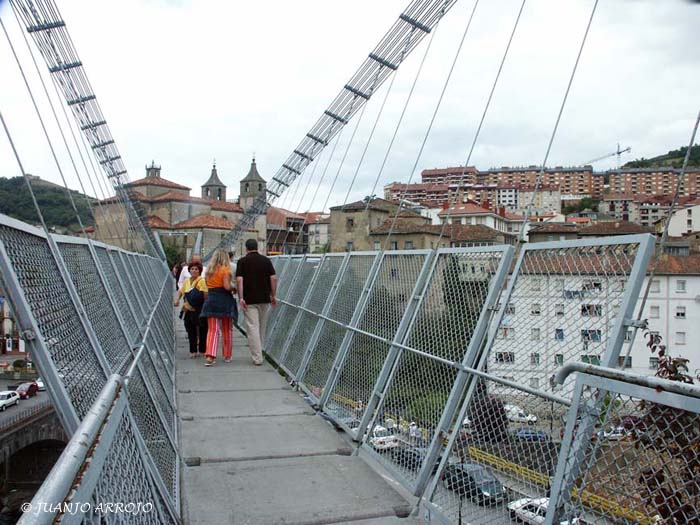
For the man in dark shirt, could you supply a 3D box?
[{"bbox_3d":[-1.320,0.555,7.950,0.580,1.769,0.420,1,0,-16],"label":"man in dark shirt"}]

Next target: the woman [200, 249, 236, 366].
[{"bbox_3d":[-1.860,0.625,7.950,0.470,1.629,0.420,1,0,-13],"label":"woman"}]

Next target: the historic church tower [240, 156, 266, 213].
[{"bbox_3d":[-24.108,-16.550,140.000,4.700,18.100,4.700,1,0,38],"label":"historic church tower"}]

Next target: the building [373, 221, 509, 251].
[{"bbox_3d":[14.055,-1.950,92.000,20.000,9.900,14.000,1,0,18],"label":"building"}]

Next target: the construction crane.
[{"bbox_3d":[197.064,-74.000,435.000,4.000,32.000,66.000,1,0,-5],"label":"construction crane"}]

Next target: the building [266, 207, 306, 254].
[{"bbox_3d":[-15.477,-6.000,138.000,9.500,14.000,12.000,1,0,-3],"label":"building"}]

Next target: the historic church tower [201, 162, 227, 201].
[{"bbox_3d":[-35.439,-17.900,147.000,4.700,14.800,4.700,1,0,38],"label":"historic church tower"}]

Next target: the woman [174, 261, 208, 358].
[{"bbox_3d":[-2.456,0.742,8.800,0.520,1.500,0.380,1,0,-14],"label":"woman"}]

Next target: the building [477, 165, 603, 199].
[{"bbox_3d":[124.845,-53.250,375.000,79.000,20.500,15.000,1,0,12],"label":"building"}]

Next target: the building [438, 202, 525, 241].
[{"bbox_3d":[31.358,-7.850,134.000,16.000,12.700,16.000,1,0,25],"label":"building"}]

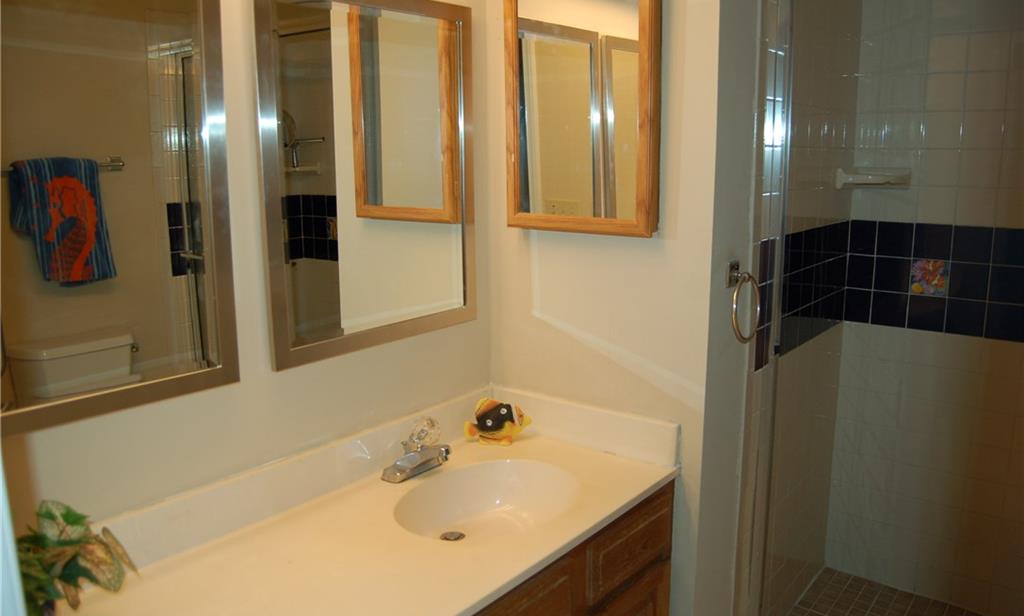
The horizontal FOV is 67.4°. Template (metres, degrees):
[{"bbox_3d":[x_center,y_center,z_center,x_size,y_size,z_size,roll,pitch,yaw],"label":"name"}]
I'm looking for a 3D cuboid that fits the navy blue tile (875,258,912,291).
[{"bbox_3d":[1.211,-0.105,2.444,0.107,0.107,0.010,9,14,39],"label":"navy blue tile"}]

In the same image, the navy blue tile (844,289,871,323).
[{"bbox_3d":[1.138,-0.009,2.525,0.080,0.107,0.010,9,14,39],"label":"navy blue tile"}]

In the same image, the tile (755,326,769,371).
[{"bbox_3d":[0.646,0.107,1.998,0.010,0.108,0.095,8,15,39],"label":"tile"}]

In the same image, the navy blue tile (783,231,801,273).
[{"bbox_3d":[0.783,-0.152,2.136,0.010,0.107,0.107,9,14,39],"label":"navy blue tile"}]

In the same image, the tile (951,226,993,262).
[{"bbox_3d":[1.376,-0.189,2.289,0.108,0.108,0.010,8,15,39],"label":"tile"}]

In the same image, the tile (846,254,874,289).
[{"bbox_3d":[1.138,-0.116,2.504,0.080,0.107,0.010,9,14,39],"label":"tile"}]

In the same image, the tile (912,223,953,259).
[{"bbox_3d":[1.295,-0.202,2.355,0.108,0.108,0.010,8,15,39],"label":"tile"}]

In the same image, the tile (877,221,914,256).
[{"bbox_3d":[1.213,-0.214,2.422,0.108,0.108,0.010,8,15,39],"label":"tile"}]

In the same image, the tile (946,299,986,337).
[{"bbox_3d":[1.381,0.029,2.331,0.108,0.108,0.010,8,15,39],"label":"tile"}]

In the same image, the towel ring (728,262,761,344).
[{"bbox_3d":[0.536,-0.011,1.807,0.055,0.179,0.153,9,14,39],"label":"towel ring"}]

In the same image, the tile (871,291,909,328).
[{"bbox_3d":[1.217,0.004,2.465,0.108,0.108,0.010,8,15,39],"label":"tile"}]

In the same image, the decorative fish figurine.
[{"bbox_3d":[-0.036,0.292,1.964,0.158,0.107,0.060,-1,11,-5],"label":"decorative fish figurine"}]

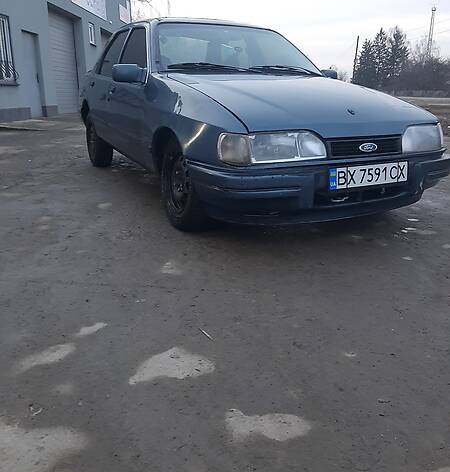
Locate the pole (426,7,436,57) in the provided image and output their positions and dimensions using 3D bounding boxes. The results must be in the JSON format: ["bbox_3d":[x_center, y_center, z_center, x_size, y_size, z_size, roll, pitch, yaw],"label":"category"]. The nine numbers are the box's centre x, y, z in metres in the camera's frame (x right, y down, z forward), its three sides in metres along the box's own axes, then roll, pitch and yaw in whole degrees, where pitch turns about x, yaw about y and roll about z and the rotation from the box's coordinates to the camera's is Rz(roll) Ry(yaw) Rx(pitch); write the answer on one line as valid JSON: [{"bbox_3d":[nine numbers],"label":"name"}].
[{"bbox_3d":[29.315,-26.332,67.203,0.700,11.910,0.700,7,19,21],"label":"pole"}]

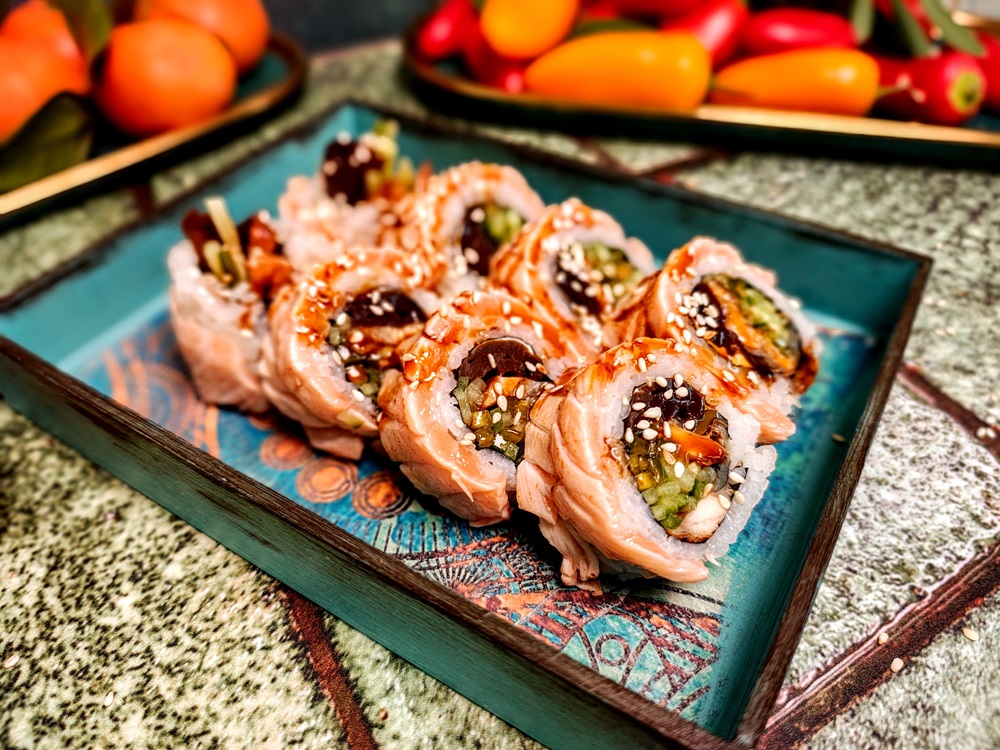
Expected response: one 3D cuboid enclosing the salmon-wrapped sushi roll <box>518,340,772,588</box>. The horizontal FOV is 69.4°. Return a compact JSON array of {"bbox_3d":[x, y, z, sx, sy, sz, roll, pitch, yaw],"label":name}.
[{"bbox_3d":[0.032,0.021,0.161,0.049,0.028,0.049,41,58,-4],"label":"salmon-wrapped sushi roll"}]

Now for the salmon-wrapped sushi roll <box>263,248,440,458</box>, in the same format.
[{"bbox_3d":[-0.035,-0.005,0.188,0.048,0.028,0.048,51,51,-10],"label":"salmon-wrapped sushi roll"}]

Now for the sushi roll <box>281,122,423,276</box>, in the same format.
[{"bbox_3d":[-0.047,-0.058,0.249,0.046,0.043,0.046,0,45,0],"label":"sushi roll"}]

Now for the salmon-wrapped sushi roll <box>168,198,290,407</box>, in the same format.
[{"bbox_3d":[-0.070,-0.021,0.209,0.044,0.049,0.044,-1,44,1],"label":"salmon-wrapped sushi roll"}]

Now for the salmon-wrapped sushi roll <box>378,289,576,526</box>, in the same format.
[{"bbox_3d":[-0.004,0.009,0.176,0.049,0.028,0.049,40,57,-2],"label":"salmon-wrapped sushi roll"}]

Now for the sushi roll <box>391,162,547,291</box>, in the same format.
[{"bbox_3d":[-0.011,-0.040,0.223,0.028,0.046,0.046,5,51,46],"label":"sushi roll"}]

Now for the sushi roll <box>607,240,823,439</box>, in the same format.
[{"bbox_3d":[0.053,-0.006,0.186,0.050,0.027,0.050,43,58,-7],"label":"sushi roll"}]

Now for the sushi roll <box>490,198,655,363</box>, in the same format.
[{"bbox_3d":[0.020,-0.024,0.209,0.045,0.025,0.045,47,56,-13],"label":"sushi roll"}]

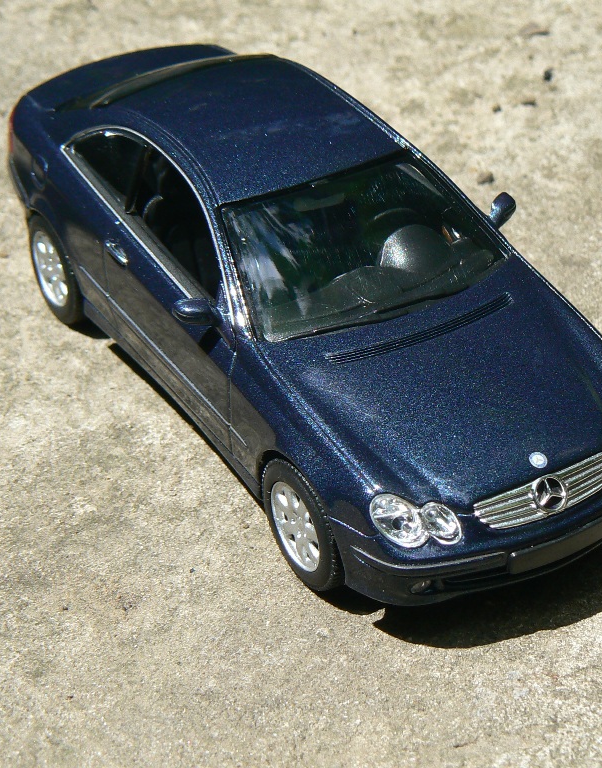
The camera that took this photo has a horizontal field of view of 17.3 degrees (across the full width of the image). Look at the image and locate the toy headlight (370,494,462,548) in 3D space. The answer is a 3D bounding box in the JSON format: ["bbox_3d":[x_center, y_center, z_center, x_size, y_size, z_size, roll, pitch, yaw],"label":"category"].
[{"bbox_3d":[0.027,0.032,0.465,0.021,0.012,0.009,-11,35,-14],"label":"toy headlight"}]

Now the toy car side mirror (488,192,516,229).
[{"bbox_3d":[0.055,-0.048,0.545,0.010,0.007,0.006,-19,37,-25],"label":"toy car side mirror"}]

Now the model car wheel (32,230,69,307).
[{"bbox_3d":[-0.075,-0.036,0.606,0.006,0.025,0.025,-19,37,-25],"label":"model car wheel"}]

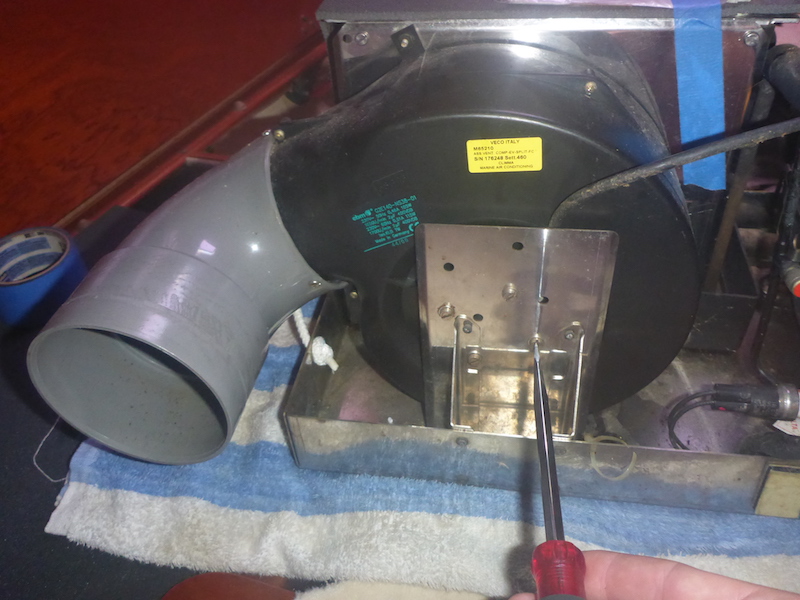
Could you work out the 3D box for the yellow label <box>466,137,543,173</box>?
[{"bbox_3d":[0.047,-0.065,0.291,0.033,0.017,0.001,0,38,12],"label":"yellow label"}]

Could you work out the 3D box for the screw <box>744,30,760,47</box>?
[{"bbox_3d":[0.197,-0.145,0.361,0.008,0.008,0.005,3,39,9],"label":"screw"}]

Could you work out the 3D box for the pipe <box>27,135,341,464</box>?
[{"bbox_3d":[-0.110,-0.007,0.401,0.161,0.114,0.174,-23,30,27],"label":"pipe"}]

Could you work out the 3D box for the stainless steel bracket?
[{"bbox_3d":[0.056,0.035,0.339,0.095,0.151,0.034,3,39,9],"label":"stainless steel bracket"}]

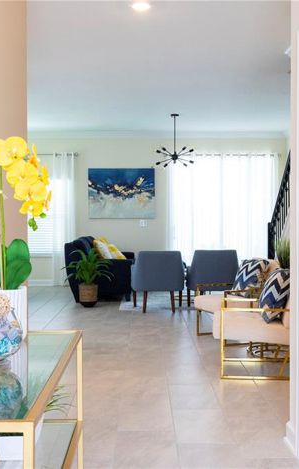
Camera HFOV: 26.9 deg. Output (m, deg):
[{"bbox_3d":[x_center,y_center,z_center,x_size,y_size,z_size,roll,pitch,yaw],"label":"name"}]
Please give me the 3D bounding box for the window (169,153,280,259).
[{"bbox_3d":[1.310,-0.380,11.280,1.990,2.200,0.120,0,1,0],"label":"window"}]

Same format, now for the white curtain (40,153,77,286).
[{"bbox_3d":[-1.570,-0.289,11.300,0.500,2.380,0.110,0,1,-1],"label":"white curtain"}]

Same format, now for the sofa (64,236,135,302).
[{"bbox_3d":[-0.740,0.507,10.000,0.950,0.900,2.000,0,1,-1],"label":"sofa"}]

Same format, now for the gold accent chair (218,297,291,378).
[{"bbox_3d":[0.852,0.661,4.870,0.720,0.790,0.640,0,1,8],"label":"gold accent chair"}]

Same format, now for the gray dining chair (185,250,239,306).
[{"bbox_3d":[0.845,0.590,8.200,0.710,0.800,0.680,0,1,-1],"label":"gray dining chair"}]

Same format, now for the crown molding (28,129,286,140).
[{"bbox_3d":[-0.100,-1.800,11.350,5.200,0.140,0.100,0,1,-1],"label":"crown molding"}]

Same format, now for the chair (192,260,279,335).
[{"bbox_3d":[0.885,0.637,6.160,0.720,0.790,0.640,0,1,-17],"label":"chair"}]

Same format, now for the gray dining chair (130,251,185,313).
[{"bbox_3d":[0.119,0.596,8.270,0.710,0.790,0.720,0,1,-1],"label":"gray dining chair"}]

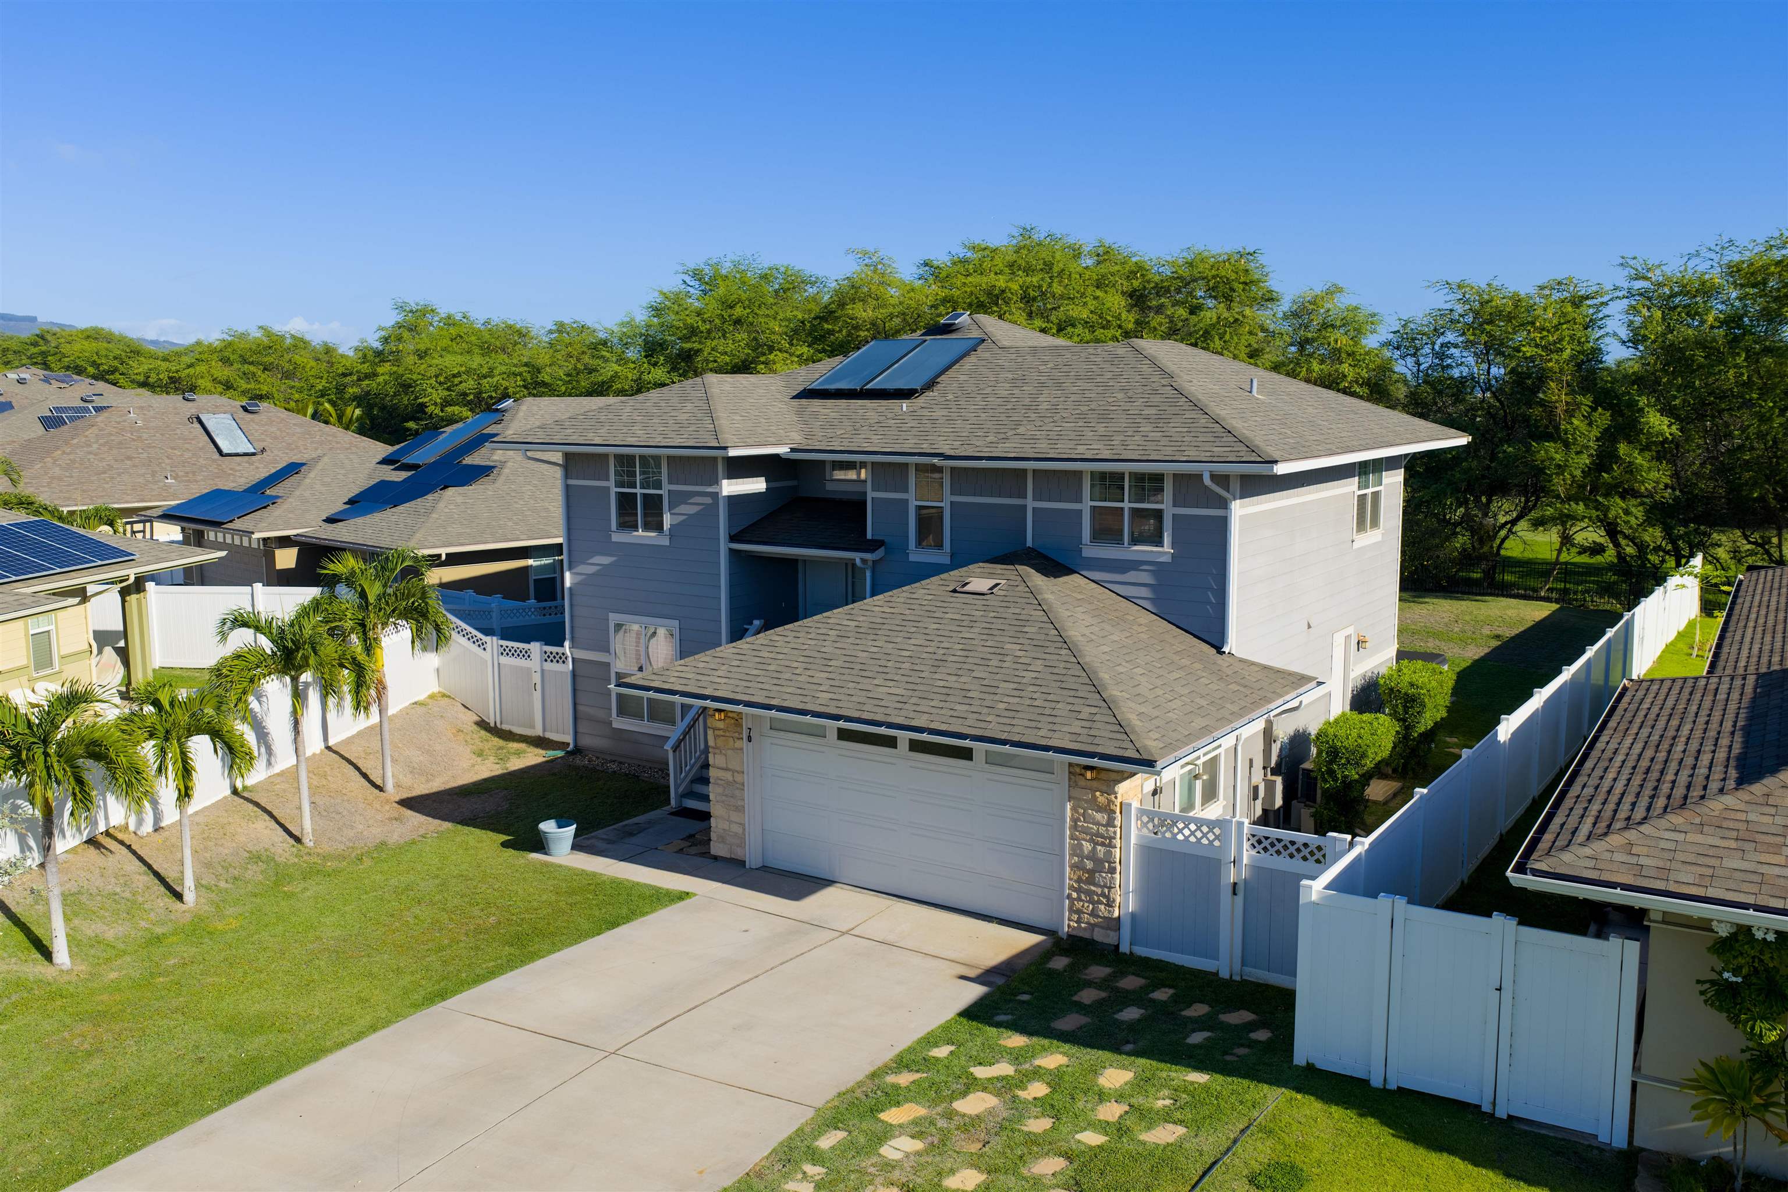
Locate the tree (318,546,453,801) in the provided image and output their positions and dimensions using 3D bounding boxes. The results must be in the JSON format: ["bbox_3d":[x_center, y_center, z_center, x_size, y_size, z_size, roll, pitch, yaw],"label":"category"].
[{"bbox_3d":[-8.703,1.290,23.823,2.350,4.250,2.350,0,8,0],"label":"tree"}]

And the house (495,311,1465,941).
[{"bbox_3d":[1.319,-1.084,25.992,14.550,8.580,15.170,5,10,34],"label":"house"}]

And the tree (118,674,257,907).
[{"bbox_3d":[-9.403,2.615,18.592,1.900,3.120,1.900,0,8,0],"label":"tree"}]

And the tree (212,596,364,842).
[{"bbox_3d":[-9.083,1.899,20.995,2.400,3.850,2.400,0,8,0],"label":"tree"}]

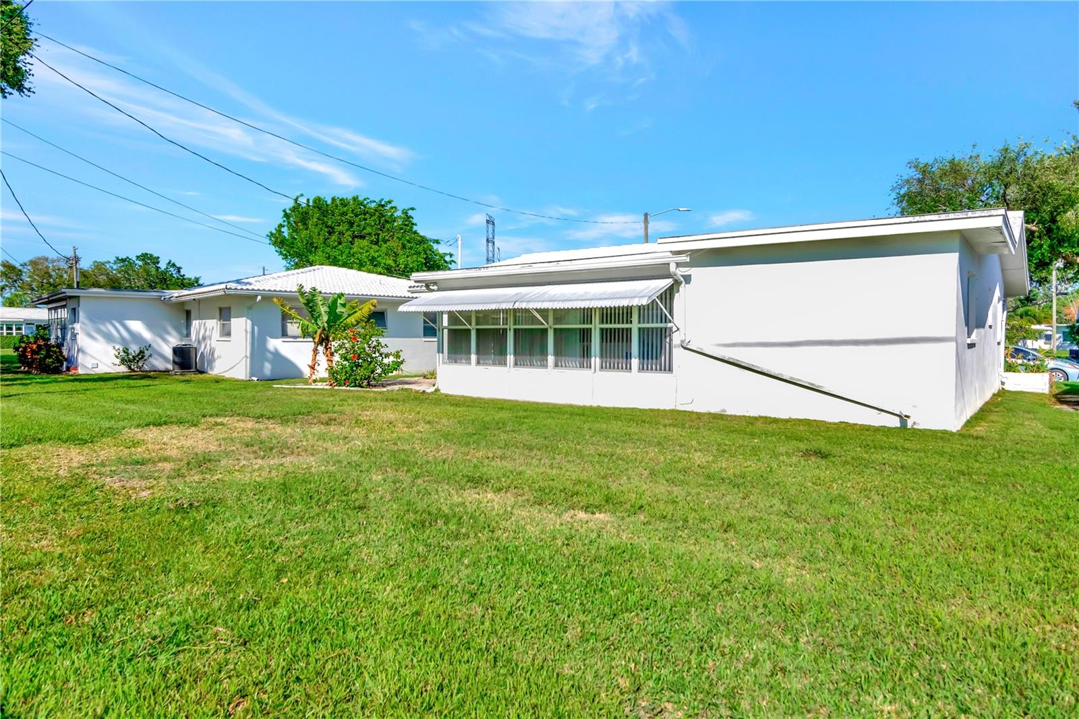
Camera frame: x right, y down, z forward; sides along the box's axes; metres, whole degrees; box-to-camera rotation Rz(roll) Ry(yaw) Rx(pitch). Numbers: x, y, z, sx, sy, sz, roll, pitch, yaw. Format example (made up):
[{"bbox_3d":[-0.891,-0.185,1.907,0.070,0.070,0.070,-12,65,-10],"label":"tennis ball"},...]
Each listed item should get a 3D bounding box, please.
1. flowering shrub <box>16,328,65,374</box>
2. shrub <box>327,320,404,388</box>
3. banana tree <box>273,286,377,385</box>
[{"bbox_3d":[-16.511,-0.279,20.800,1.500,1.500,1.500,0,2,0],"label":"flowering shrub"},{"bbox_3d":[-4.526,-0.132,16.400,1.900,1.750,1.700,0,2,0],"label":"shrub"},{"bbox_3d":[-5.831,-0.664,17.100,2.650,2.650,2.200,0,2,0],"label":"banana tree"}]

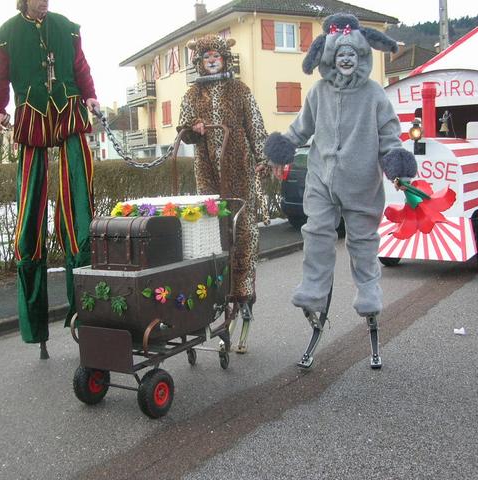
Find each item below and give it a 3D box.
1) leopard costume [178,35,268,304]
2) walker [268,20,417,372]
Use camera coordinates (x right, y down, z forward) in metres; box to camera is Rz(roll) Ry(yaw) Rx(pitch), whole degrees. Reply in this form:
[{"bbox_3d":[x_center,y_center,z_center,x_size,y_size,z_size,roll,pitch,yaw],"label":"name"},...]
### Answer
[{"bbox_3d":[-0.098,-0.441,4.379,0.600,1.830,0.520,0,8,9],"label":"leopard costume"},{"bbox_3d":[0.640,-0.256,4.040,0.880,2.200,0.580,1,8,13],"label":"walker"}]

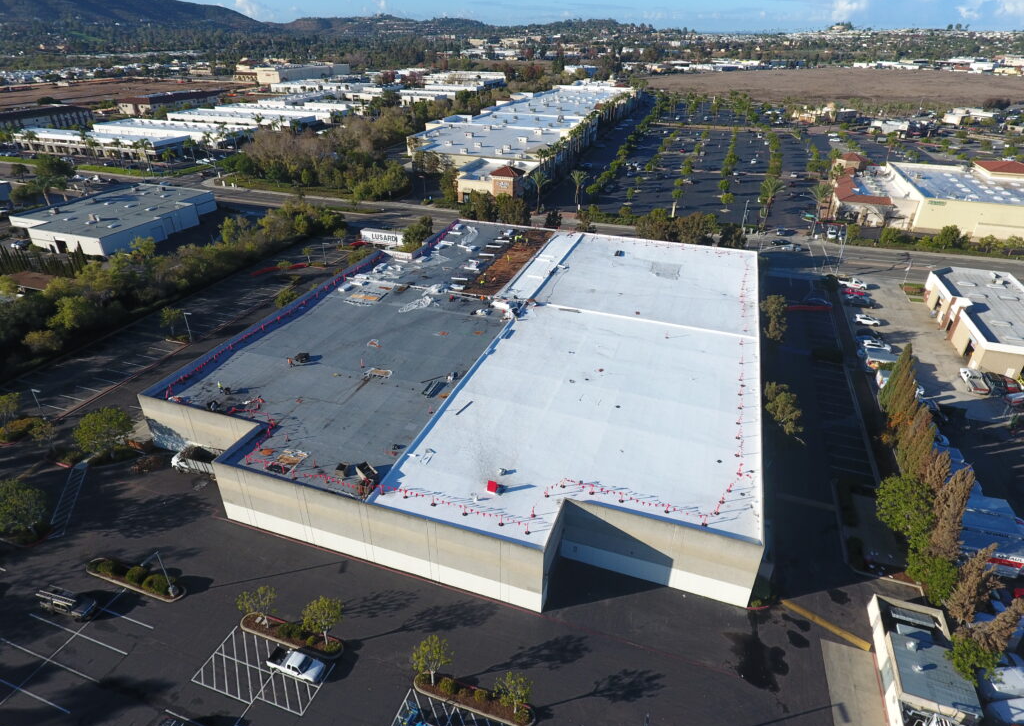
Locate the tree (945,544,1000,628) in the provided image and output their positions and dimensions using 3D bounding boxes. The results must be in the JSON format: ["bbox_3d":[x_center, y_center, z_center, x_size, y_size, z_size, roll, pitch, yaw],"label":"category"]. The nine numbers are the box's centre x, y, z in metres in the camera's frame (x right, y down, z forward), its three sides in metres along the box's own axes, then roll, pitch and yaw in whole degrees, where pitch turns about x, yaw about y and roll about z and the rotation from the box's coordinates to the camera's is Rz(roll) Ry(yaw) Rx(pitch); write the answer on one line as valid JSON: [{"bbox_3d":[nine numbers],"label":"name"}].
[{"bbox_3d":[41.244,20.174,53.016,3.500,10.000,3.500,10,31,17],"label":"tree"}]

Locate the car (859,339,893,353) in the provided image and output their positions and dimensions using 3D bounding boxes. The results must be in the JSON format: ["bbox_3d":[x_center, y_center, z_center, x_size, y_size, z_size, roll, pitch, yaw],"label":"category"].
[{"bbox_3d":[64.520,-2.868,104.739,4.500,1.650,1.830,12,32,20],"label":"car"}]

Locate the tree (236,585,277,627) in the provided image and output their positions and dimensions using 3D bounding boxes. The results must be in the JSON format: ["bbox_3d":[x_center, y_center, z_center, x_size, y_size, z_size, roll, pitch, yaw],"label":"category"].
[{"bbox_3d":[-23.080,22.753,54.039,3.500,4.500,3.500,10,31,17],"label":"tree"}]

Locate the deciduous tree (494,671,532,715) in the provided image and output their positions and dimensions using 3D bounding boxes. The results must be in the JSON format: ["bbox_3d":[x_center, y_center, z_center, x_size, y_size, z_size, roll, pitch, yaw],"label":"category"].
[{"bbox_3d":[0.224,26.649,47.683,3.300,5.680,3.300,0,29,0],"label":"deciduous tree"}]

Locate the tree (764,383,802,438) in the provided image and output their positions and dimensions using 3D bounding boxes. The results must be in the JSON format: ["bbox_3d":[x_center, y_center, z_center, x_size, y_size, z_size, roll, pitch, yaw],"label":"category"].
[{"bbox_3d":[34.542,8.858,76.788,5.600,8.400,5.600,10,31,17],"label":"tree"}]

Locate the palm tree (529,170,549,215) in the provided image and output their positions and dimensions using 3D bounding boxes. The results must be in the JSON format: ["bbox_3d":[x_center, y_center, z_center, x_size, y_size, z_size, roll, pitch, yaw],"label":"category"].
[{"bbox_3d":[7.956,-51.372,178.387,6.200,12.960,6.200,0,29,0],"label":"palm tree"}]

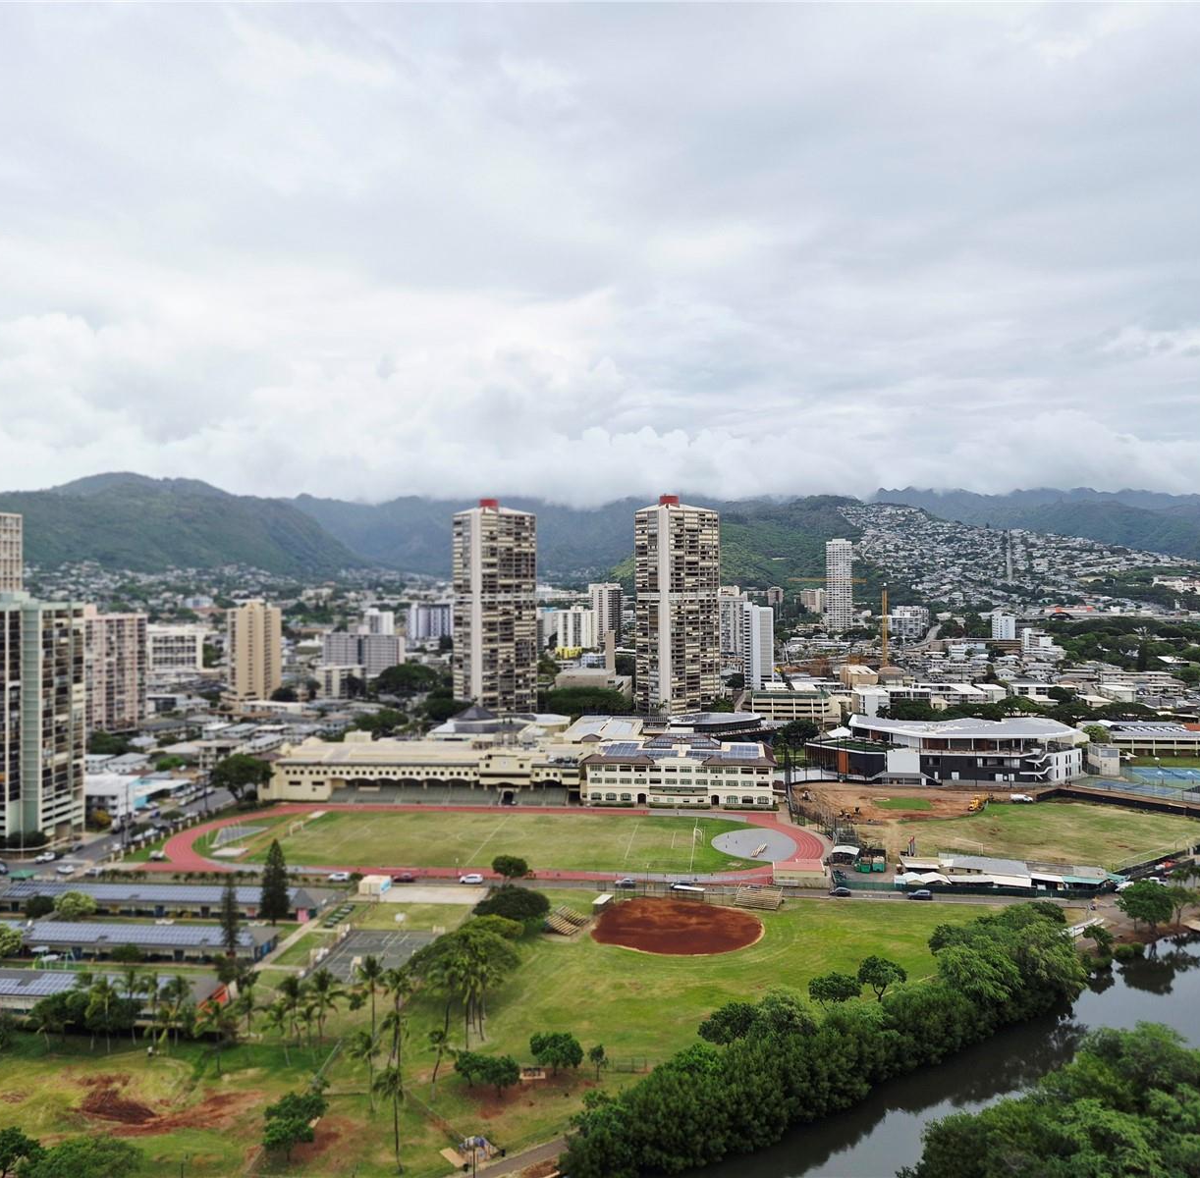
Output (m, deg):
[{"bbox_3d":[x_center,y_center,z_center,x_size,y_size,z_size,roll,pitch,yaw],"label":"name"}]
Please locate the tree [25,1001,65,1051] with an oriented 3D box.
[{"bbox_3d":[-79.831,62.964,150.213,5.830,7.060,5.830,0,0,6],"label":"tree"}]

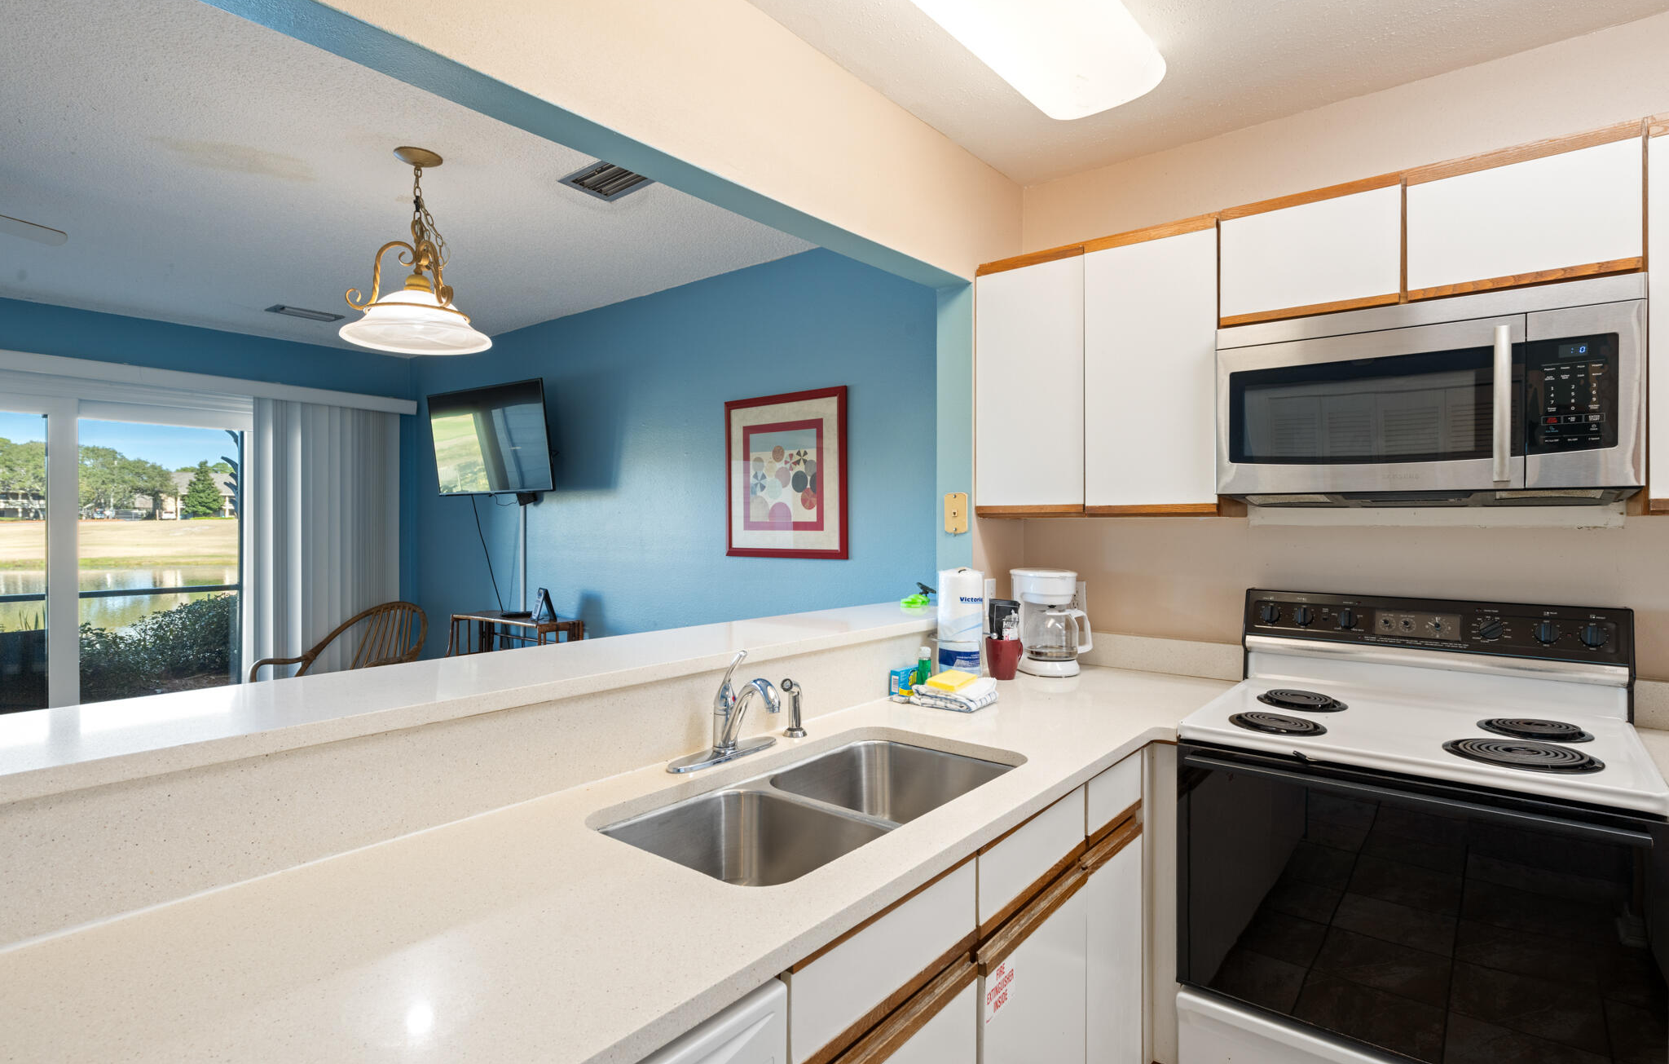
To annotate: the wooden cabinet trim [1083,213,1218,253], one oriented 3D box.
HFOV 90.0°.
[{"bbox_3d":[0.833,-0.781,2.205,0.342,0.034,0.025,0,1,39],"label":"wooden cabinet trim"}]

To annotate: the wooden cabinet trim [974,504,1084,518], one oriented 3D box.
[{"bbox_3d":[0.561,-0.060,2.405,0.325,0.030,0.022,1,1,39],"label":"wooden cabinet trim"}]

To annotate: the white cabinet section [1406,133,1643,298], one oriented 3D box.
[{"bbox_3d":[1.501,-0.638,1.840,0.376,0.258,0.320,0,1,39],"label":"white cabinet section"}]

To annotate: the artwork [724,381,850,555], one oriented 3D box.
[{"bbox_3d":[-0.210,-0.230,3.461,0.675,0.685,0.030,1,1,39],"label":"artwork"}]

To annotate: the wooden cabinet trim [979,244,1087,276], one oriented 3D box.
[{"bbox_3d":[0.558,-0.778,2.390,0.325,0.033,0.022,1,1,39],"label":"wooden cabinet trim"}]

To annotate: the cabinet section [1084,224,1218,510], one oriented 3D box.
[{"bbox_3d":[0.918,-0.411,2.307,0.341,0.709,0.320,0,1,39],"label":"cabinet section"}]

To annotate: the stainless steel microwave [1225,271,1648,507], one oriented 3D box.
[{"bbox_3d":[1.342,-0.283,1.944,0.760,0.425,0.400,0,1,39],"label":"stainless steel microwave"}]

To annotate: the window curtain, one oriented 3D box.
[{"bbox_3d":[-3.068,0.244,5.073,0.100,2.070,0.810,1,1,39],"label":"window curtain"}]

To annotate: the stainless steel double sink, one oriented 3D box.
[{"bbox_3d":[0.000,0.550,1.422,0.420,0.210,0.790,0,1,39],"label":"stainless steel double sink"}]

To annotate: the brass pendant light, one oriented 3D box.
[{"bbox_3d":[-1.259,-0.854,2.514,0.410,0.562,0.410,0,1,39],"label":"brass pendant light"}]

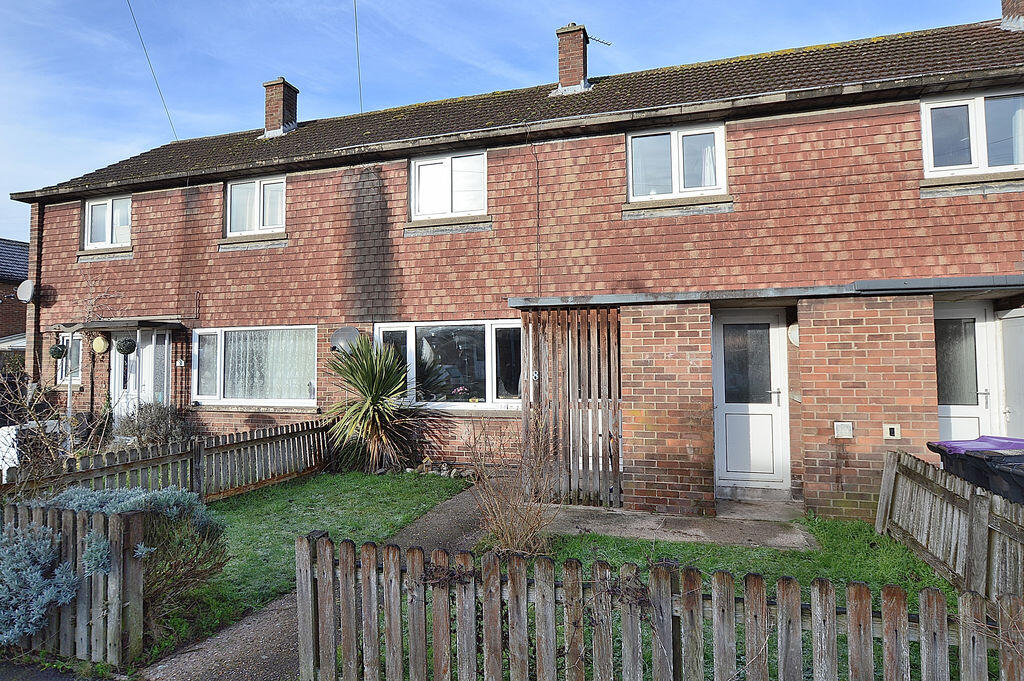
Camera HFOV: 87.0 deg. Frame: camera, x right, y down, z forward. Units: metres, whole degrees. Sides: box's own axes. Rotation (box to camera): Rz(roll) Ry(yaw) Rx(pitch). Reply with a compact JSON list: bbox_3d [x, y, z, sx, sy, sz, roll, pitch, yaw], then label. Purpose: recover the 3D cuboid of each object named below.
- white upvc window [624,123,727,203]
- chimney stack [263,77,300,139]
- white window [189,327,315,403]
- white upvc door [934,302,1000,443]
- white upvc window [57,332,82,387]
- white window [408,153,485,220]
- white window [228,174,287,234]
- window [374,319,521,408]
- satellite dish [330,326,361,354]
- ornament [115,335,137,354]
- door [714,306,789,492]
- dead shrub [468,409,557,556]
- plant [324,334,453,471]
[{"bbox_3d":[2.193,-2.369,7.228,1.251,0.967,0.090,-1,-3,15],"label":"white upvc window"},{"bbox_3d":[-5.008,-4.999,11.793,0.533,1.254,0.530,-1,-3,15],"label":"chimney stack"},{"bbox_3d":[-4.230,0.426,8.841,2.425,1.275,0.090,-1,-3,15],"label":"white window"},{"bbox_3d":[4.744,0.629,5.841,0.870,2.100,0.090,-1,-3,15],"label":"white upvc door"},{"bbox_3d":[-8.047,0.335,9.875,0.575,0.925,0.090,-1,-3,15],"label":"white upvc window"},{"bbox_3d":[-0.939,-2.294,8.070,1.203,0.952,0.090,-1,-3,15],"label":"white window"},{"bbox_3d":[-4.226,-2.205,8.953,1.148,0.933,0.090,-1,-3,15],"label":"white window"},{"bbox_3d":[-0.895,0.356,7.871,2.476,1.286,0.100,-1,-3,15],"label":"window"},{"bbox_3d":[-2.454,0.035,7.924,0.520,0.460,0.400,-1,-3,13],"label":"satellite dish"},{"bbox_3d":[-6.174,0.101,8.649,0.275,0.275,0.275,-1,-3,15],"label":"ornament"},{"bbox_3d":[2.787,0.667,6.370,0.870,2.100,0.090,-1,-3,15],"label":"door"},{"bbox_3d":[0.004,1.137,4.428,0.740,1.160,0.700,0,-3,0],"label":"dead shrub"},{"bbox_3d":[-1.815,0.929,7.452,1.400,1.860,1.300,-1,-3,15],"label":"plant"}]

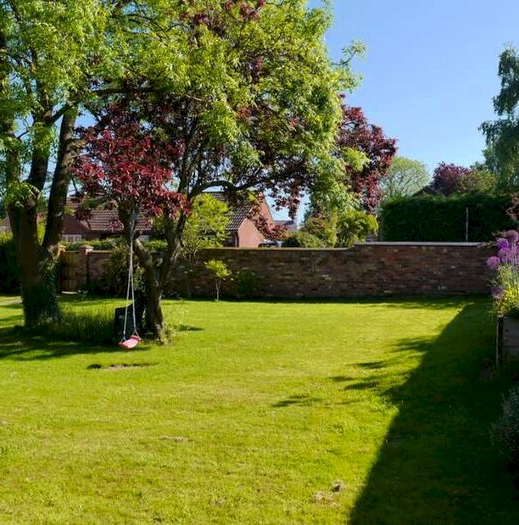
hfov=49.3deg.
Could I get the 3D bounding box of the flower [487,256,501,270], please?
[{"bbox_3d":[2.420,0.010,5.850,0.145,0.140,0.145,0,1,0],"label":"flower"}]

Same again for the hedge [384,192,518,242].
[{"bbox_3d":[7.731,-0.918,23.386,5.500,3.700,1.600,0,1,0],"label":"hedge"}]

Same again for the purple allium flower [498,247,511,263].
[{"bbox_3d":[2.555,-0.083,5.900,0.145,0.145,0.145,0,1,0],"label":"purple allium flower"}]

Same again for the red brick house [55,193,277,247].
[{"bbox_3d":[-7.297,-2.187,41.260,15.000,5.300,8.800,0,1,16],"label":"red brick house"}]

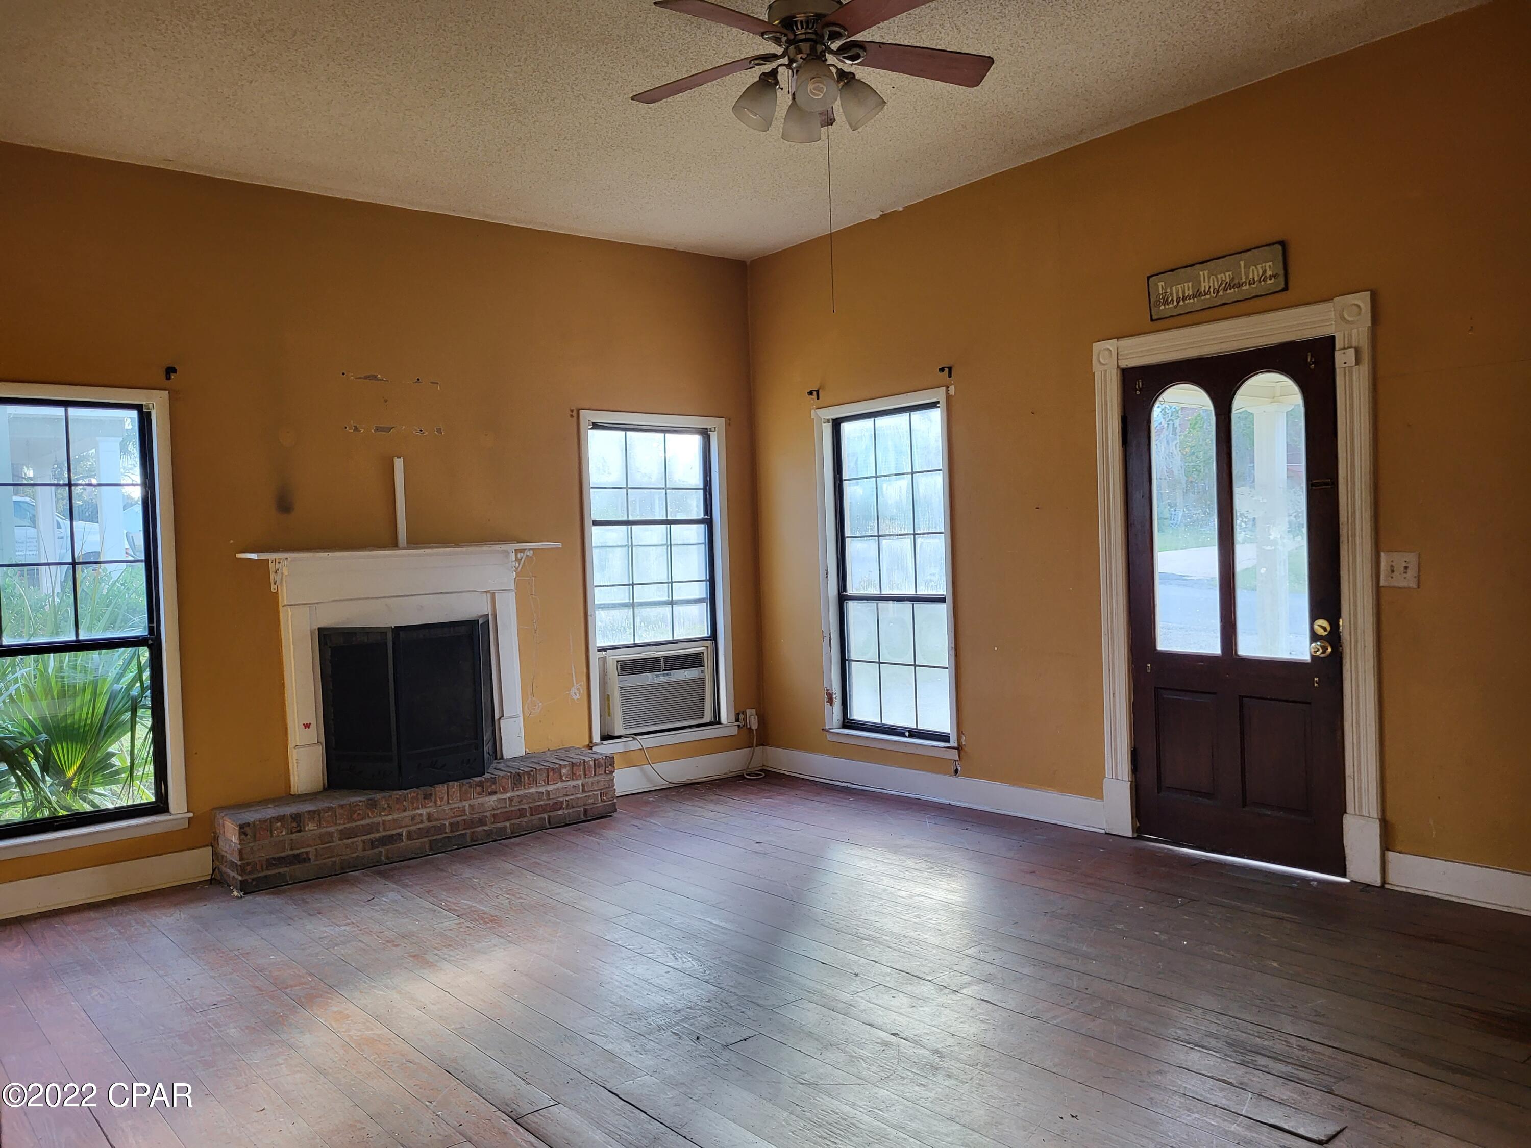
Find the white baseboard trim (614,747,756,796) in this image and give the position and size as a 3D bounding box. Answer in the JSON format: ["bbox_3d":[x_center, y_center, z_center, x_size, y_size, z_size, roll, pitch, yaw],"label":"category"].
[{"bbox_3d":[-0.469,1.149,6.654,1.200,0.153,0.025,-3,1,-39],"label":"white baseboard trim"}]

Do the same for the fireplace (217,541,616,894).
[{"bbox_3d":[-1.616,0.583,5.462,1.830,1.420,0.420,-3,1,-39],"label":"fireplace"}]

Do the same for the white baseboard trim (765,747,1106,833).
[{"bbox_3d":[0.756,1.112,6.107,0.025,0.153,2.400,-3,1,-39],"label":"white baseboard trim"}]

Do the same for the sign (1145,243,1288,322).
[{"bbox_3d":[1.821,-1.184,4.677,0.018,0.190,0.595,-3,1,-39],"label":"sign"}]

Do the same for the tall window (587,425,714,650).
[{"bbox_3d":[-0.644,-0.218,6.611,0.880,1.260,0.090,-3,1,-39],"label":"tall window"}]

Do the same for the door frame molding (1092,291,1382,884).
[{"bbox_3d":[1.885,0.062,4.703,0.100,2.190,1.195,-3,1,-39],"label":"door frame molding"}]

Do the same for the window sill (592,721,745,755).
[{"bbox_3d":[-0.566,0.943,6.601,1.020,0.085,0.110,-3,1,-39],"label":"window sill"}]

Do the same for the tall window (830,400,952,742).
[{"bbox_3d":[0.681,-0.001,6.234,0.100,1.770,0.890,-3,1,-39],"label":"tall window"}]

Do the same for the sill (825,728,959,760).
[{"bbox_3d":[0.681,0.908,6.218,0.110,0.085,1.020,-3,1,-39],"label":"sill"}]

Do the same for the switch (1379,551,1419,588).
[{"bbox_3d":[2.298,-0.014,4.171,0.012,0.124,0.127,-3,1,-39],"label":"switch"}]

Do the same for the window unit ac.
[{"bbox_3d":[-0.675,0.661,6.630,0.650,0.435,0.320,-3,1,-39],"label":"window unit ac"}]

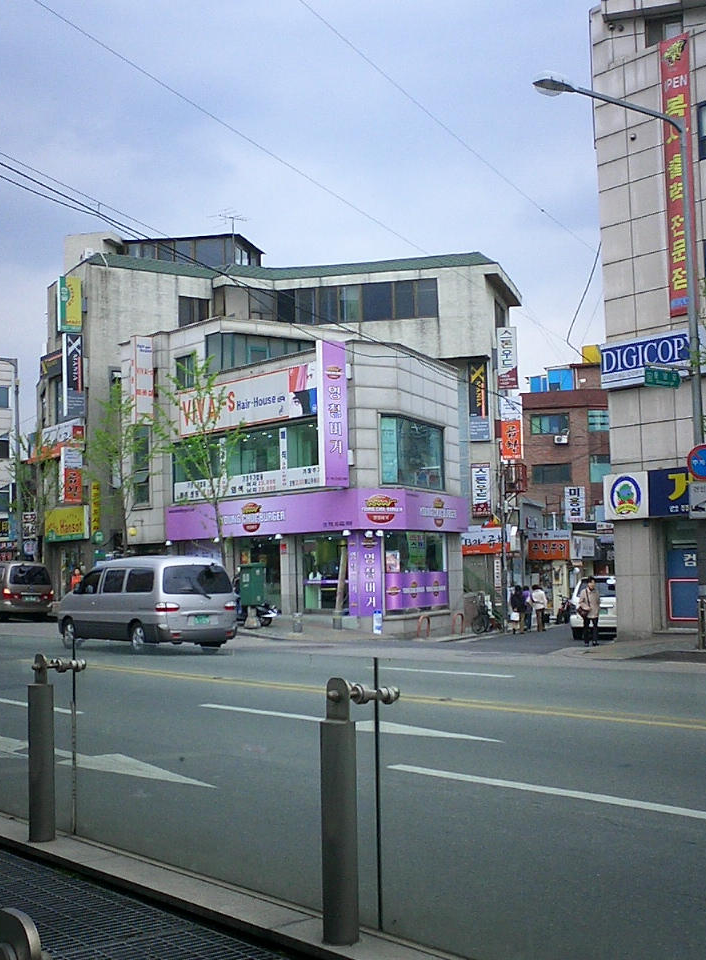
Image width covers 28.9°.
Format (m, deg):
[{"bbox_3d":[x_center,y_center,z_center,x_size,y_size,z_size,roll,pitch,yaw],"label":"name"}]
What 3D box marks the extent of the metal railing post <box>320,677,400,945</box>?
[{"bbox_3d":[0.042,1.258,5.280,0.340,1.000,0.135,2,-5,-39],"label":"metal railing post"}]

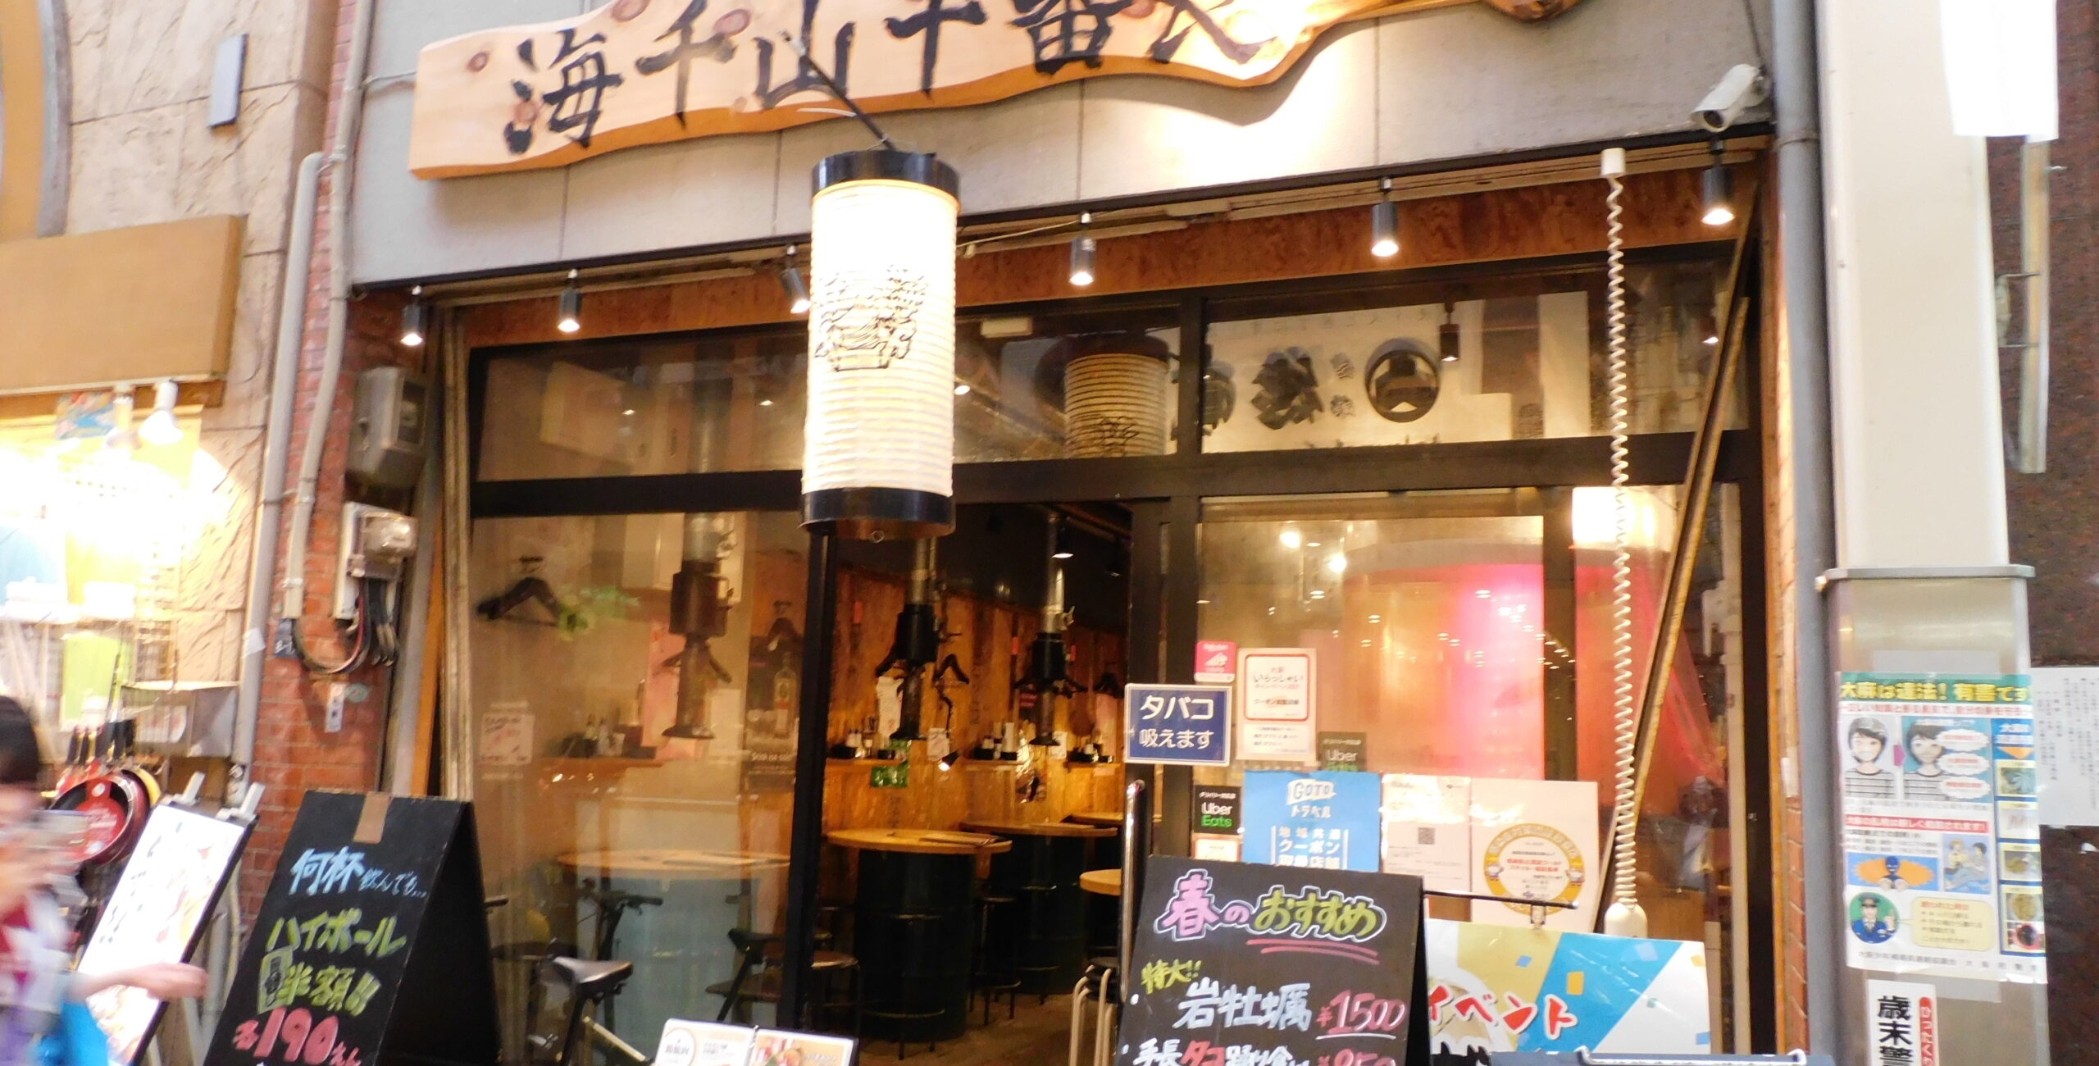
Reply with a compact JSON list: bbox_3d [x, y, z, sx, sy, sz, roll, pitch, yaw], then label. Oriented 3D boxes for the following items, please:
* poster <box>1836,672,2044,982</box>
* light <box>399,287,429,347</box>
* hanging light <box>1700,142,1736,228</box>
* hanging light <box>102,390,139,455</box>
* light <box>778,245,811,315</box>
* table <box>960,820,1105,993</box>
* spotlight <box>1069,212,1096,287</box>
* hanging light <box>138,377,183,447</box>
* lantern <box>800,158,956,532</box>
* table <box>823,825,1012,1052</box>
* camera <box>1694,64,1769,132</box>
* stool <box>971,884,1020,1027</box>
[{"bbox_3d":[1.550,0.505,2.536,0.300,0.515,0.030,-2,-9,28],"label":"poster"},{"bbox_3d":[-1.973,-0.669,4.518,0.065,0.180,0.065,-1,-8,22],"label":"light"},{"bbox_3d":[1.422,-0.739,3.095,0.063,0.170,0.063,-1,-8,23],"label":"hanging light"},{"bbox_3d":[-2.941,-0.353,4.612,0.125,0.200,0.135,-1,-8,22],"label":"hanging light"},{"bbox_3d":[-0.696,-0.694,3.987,0.075,0.180,0.085,-1,-8,22],"label":"light"},{"bbox_3d":[-0.075,2.172,8.501,0.910,0.910,0.910,2,-8,0],"label":"table"},{"bbox_3d":[0.085,-0.715,3.677,0.062,0.185,0.065,2,-7,0],"label":"spotlight"},{"bbox_3d":[-2.774,-0.374,4.546,0.135,0.200,0.135,-1,-8,22],"label":"hanging light"},{"bbox_3d":[-0.398,-0.438,3.485,0.335,0.865,0.335,2,-8,3],"label":"lantern"},{"bbox_3d":[-0.656,1.962,7.152,0.910,0.920,0.910,2,-8,0],"label":"table"},{"bbox_3d":[1.411,-0.903,3.018,0.090,0.185,0.078,46,-22,-13],"label":"camera"},{"bbox_3d":[-0.269,2.127,7.333,0.315,0.580,0.315,2,-7,0],"label":"stool"}]

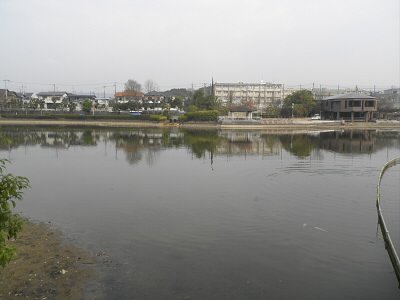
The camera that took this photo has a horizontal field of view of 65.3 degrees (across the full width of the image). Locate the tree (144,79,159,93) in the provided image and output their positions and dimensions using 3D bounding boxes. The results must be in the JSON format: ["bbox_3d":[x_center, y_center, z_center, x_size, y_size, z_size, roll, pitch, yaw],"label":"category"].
[{"bbox_3d":[-17.477,-20.424,112.426,5.000,10.130,5.000,0,6,0],"label":"tree"}]

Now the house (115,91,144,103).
[{"bbox_3d":[-30.373,-21.744,134.416,12.000,7.540,9.000,-1,6,-6],"label":"house"}]

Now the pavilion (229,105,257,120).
[{"bbox_3d":[10.948,-9.529,79.433,6.500,3.920,5.800,0,6,0],"label":"pavilion"}]

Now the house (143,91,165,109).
[{"bbox_3d":[-19.298,-20.843,129.485,9.500,7.070,8.000,-1,6,-6],"label":"house"}]

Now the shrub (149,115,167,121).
[{"bbox_3d":[-11.788,-8.958,86.541,5.000,1.650,2.000,0,6,0],"label":"shrub"}]

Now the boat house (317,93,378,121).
[{"bbox_3d":[40.569,-12.066,88.205,14.000,7.730,11.500,1,6,8],"label":"boat house"}]

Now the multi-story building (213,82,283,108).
[{"bbox_3d":[28.549,-32.723,187.525,43.000,14.860,10.500,-1,7,-11],"label":"multi-story building"}]

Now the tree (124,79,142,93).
[{"bbox_3d":[-24.592,-20.997,115.381,6.300,10.470,6.200,0,6,0],"label":"tree"}]

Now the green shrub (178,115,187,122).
[{"bbox_3d":[-4.799,-8.679,85.566,2.300,1.980,2.000,0,6,0],"label":"green shrub"}]

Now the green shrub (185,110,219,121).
[{"bbox_3d":[0.409,-9.287,84.994,9.200,2.740,3.000,0,6,0],"label":"green shrub"}]

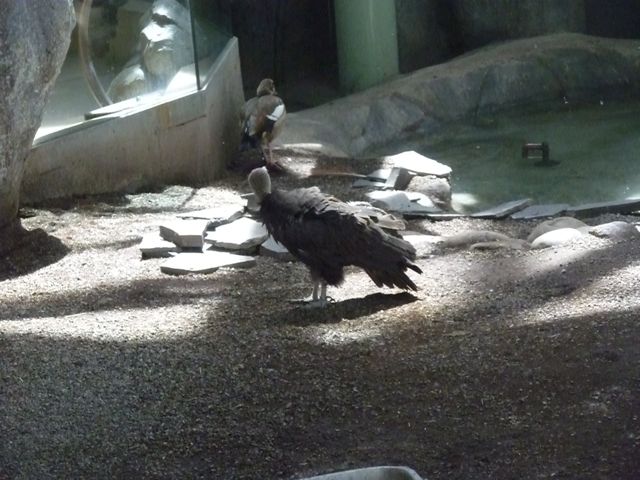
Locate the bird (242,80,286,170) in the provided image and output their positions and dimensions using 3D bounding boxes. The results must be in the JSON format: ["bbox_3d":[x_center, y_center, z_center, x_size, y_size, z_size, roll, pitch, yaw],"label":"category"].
[{"bbox_3d":[-0.319,-0.656,11.271,0.200,0.490,0.360,7,22,27],"label":"bird"}]

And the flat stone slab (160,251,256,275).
[{"bbox_3d":[-0.532,0.120,9.786,0.420,0.035,0.260,4,21,21],"label":"flat stone slab"}]

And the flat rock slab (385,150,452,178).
[{"bbox_3d":[0.481,-0.353,10.538,0.260,0.040,0.360,-12,21,-23],"label":"flat rock slab"}]

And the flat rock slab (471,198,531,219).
[{"bbox_3d":[0.816,-0.121,9.075,0.300,0.040,0.110,-17,22,-35],"label":"flat rock slab"}]

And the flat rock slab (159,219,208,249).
[{"bbox_3d":[-0.589,-0.026,8.953,0.209,0.055,0.265,-2,18,6],"label":"flat rock slab"}]

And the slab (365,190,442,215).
[{"bbox_3d":[0.434,-0.176,10.409,0.370,0.070,0.320,-3,19,1],"label":"slab"}]

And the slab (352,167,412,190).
[{"bbox_3d":[0.286,-0.282,9.644,0.250,0.080,0.160,-4,18,0],"label":"slab"}]

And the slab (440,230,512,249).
[{"bbox_3d":[0.751,0.002,9.877,0.335,0.065,0.170,-6,20,-5],"label":"slab"}]

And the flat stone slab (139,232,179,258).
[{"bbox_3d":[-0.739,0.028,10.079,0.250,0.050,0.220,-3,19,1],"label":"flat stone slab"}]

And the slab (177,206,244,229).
[{"bbox_3d":[-0.480,-0.106,9.256,0.269,0.040,0.209,2,18,17],"label":"slab"}]

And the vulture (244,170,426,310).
[{"bbox_3d":[0.067,-0.029,9.192,0.750,0.640,0.320,-3,19,1],"label":"vulture"}]

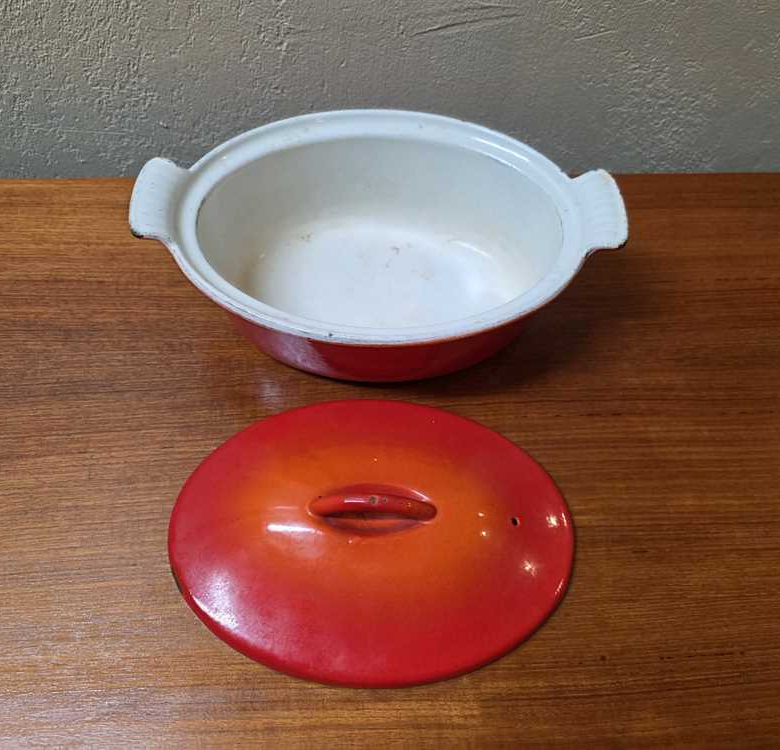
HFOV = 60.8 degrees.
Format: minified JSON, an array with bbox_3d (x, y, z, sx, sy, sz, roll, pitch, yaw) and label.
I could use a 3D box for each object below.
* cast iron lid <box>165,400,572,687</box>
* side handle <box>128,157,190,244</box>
[{"bbox_3d":[-0.014,0.093,0.428,0.270,0.048,0.195,3,61,2],"label":"cast iron lid"},{"bbox_3d":[-0.158,-0.120,0.457,0.037,0.020,0.077,3,61,2],"label":"side handle"}]

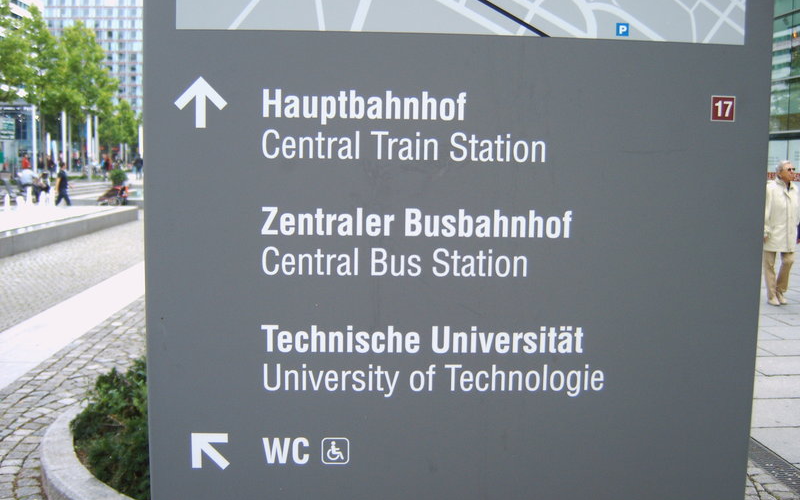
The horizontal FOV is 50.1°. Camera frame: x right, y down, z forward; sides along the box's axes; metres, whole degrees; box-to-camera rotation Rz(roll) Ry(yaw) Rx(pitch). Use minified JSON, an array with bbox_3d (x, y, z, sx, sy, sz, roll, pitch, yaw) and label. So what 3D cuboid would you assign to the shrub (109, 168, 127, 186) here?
[{"bbox_3d":[-13.201,-3.359,40.000,0.840,0.880,0.840,0,5,0],"label":"shrub"}]

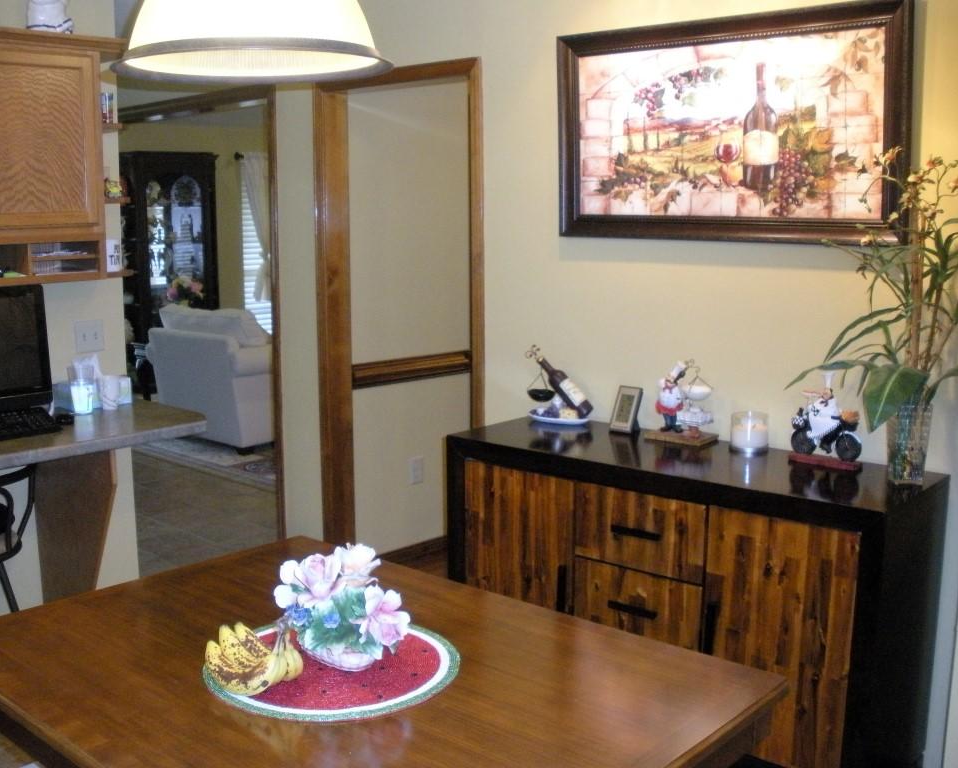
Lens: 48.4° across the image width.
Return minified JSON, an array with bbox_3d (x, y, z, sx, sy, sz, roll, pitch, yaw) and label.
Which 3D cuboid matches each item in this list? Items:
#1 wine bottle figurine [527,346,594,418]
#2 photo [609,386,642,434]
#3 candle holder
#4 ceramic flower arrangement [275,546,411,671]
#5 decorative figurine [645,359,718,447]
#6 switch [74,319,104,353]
[{"bbox_3d":[0.262,-0.007,3.486,0.230,0.245,0.140,7,12,41],"label":"wine bottle figurine"},{"bbox_3d":[0.456,0.078,3.286,0.076,0.137,0.070,7,12,41],"label":"photo"},{"bbox_3d":[0.759,0.136,2.991,0.105,0.110,0.105,0,9,0],"label":"candle holder"},{"bbox_3d":[-0.238,0.384,1.844,0.240,0.185,0.185,7,12,41],"label":"ceramic flower arrangement"},{"bbox_3d":[0.603,0.046,3.157,0.187,0.240,0.120,7,12,41],"label":"decorative figurine"},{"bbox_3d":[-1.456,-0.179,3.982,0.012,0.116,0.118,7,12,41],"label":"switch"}]

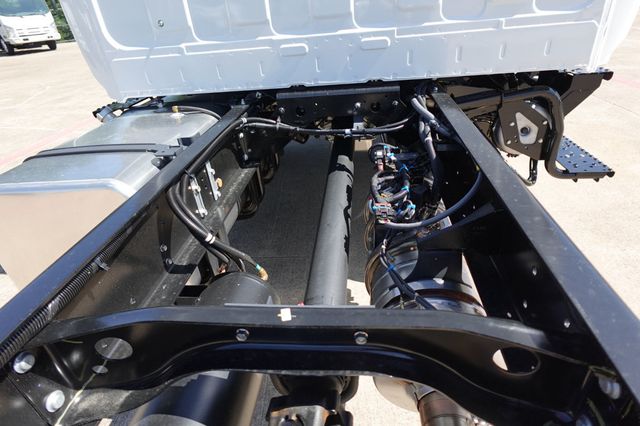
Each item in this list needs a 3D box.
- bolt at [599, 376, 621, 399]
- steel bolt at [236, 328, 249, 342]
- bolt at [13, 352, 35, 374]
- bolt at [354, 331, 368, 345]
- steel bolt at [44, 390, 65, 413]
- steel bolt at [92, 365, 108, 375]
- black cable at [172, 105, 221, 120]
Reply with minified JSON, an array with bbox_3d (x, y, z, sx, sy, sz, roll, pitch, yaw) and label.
[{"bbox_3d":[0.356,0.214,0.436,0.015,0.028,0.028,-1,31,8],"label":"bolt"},{"bbox_3d":[-0.119,0.189,0.548,0.019,0.019,0.011,-1,31,8],"label":"steel bolt"},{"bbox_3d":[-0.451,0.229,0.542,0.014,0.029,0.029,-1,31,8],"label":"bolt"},{"bbox_3d":[0.061,0.184,0.522,0.019,0.019,0.011,-1,31,8],"label":"bolt"},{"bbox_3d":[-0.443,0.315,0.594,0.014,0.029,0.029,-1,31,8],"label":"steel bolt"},{"bbox_3d":[-0.397,0.283,0.643,0.024,0.024,0.010,-1,31,8],"label":"steel bolt"},{"bbox_3d":[-0.530,-0.431,1.531,0.205,0.058,0.050,-1,31,8],"label":"black cable"}]

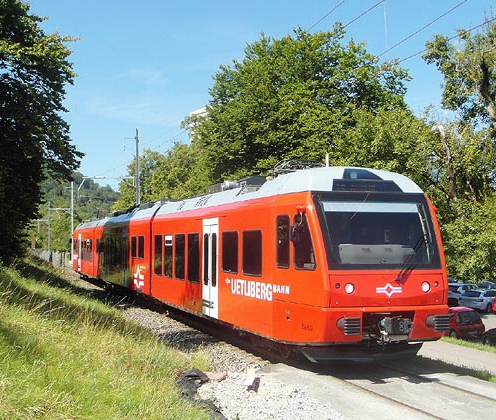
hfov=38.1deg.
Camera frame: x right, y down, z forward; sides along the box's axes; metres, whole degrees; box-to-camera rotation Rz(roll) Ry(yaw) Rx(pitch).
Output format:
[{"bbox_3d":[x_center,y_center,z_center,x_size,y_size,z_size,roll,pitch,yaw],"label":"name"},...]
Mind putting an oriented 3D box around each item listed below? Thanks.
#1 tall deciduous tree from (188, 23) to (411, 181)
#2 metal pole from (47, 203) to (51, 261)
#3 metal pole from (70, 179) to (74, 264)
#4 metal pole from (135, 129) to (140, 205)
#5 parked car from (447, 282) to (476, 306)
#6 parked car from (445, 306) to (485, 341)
[{"bbox_3d":[3.230,-2.883,45.000,13.800,17.700,13.300,1,-3,-19],"label":"tall deciduous tree"},{"bbox_3d":[-34.206,3.485,124.000,0.200,9.700,0.200,1,-3,-19],"label":"metal pole"},{"bbox_3d":[-21.552,1.590,88.000,0.200,9.900,0.200,1,-3,-19],"label":"metal pole"},{"bbox_3d":[-7.513,-0.435,49.000,0.200,10.250,0.200,1,-3,-19],"label":"metal pole"},{"bbox_3d":[15.046,5.679,49.400,4.500,1.660,1.830,2,-4,-45],"label":"parked car"},{"bbox_3d":[9.246,5.100,33.000,1.600,1.400,3.750,0,-3,-14],"label":"parked car"}]

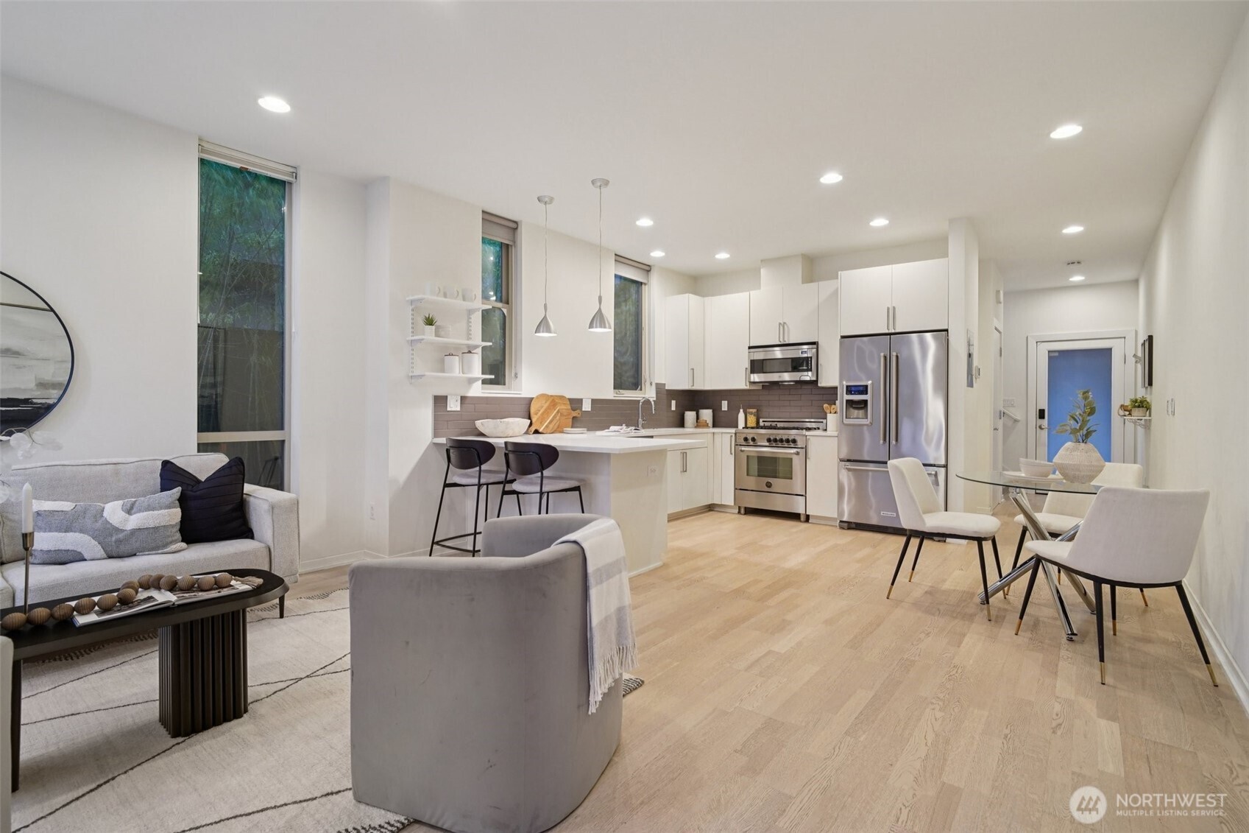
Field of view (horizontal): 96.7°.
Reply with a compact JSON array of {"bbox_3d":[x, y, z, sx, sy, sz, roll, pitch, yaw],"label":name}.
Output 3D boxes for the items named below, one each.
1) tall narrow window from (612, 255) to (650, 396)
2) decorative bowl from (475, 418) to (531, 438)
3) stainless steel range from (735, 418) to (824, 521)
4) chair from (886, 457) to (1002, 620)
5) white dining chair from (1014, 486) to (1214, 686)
[{"bbox_3d":[0.051,-0.987,6.188,0.120,1.490,0.720,1,1,40],"label":"tall narrow window"},{"bbox_3d":[-0.983,0.093,4.569,0.430,0.150,0.360,0,0,-12],"label":"decorative bowl"},{"bbox_3d":[1.689,0.551,5.999,0.780,1.030,0.660,1,1,40],"label":"stainless steel range"},{"bbox_3d":[1.929,0.678,3.327,0.560,0.830,0.490,1,1,40],"label":"chair"},{"bbox_3d":[2.184,0.689,2.494,0.500,0.800,0.560,0,1,2],"label":"white dining chair"}]

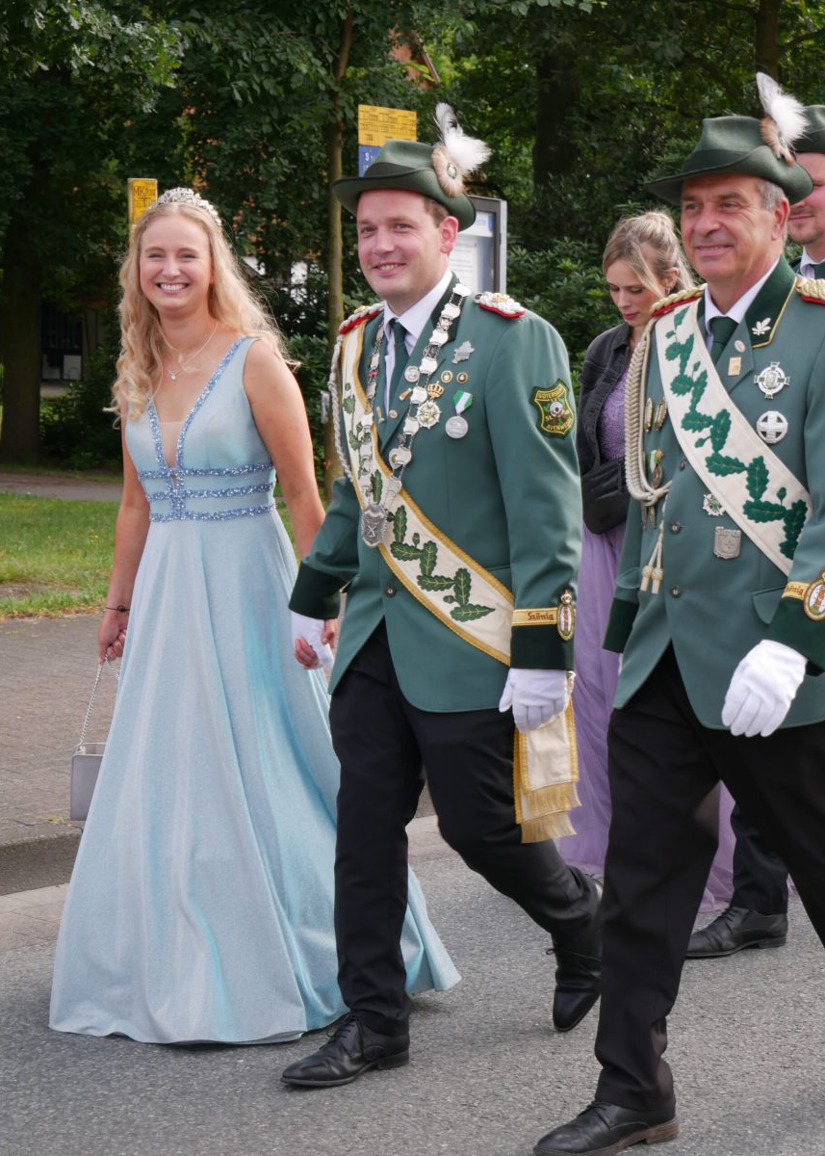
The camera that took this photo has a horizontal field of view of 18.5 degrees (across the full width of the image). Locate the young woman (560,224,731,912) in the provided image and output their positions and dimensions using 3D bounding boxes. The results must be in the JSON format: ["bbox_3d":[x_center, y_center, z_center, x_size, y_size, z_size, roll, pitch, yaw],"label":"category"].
[{"bbox_3d":[0.650,-0.059,6.569,0.680,1.760,0.600,-6,9,-43],"label":"young woman"}]

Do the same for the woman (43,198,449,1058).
[{"bbox_3d":[-0.380,0.063,5.506,0.880,1.770,0.720,-6,9,-43],"label":"woman"}]

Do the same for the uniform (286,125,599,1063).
[{"bbox_3d":[0.097,0.023,5.169,0.840,1.930,0.630,-6,9,-43],"label":"uniform"}]

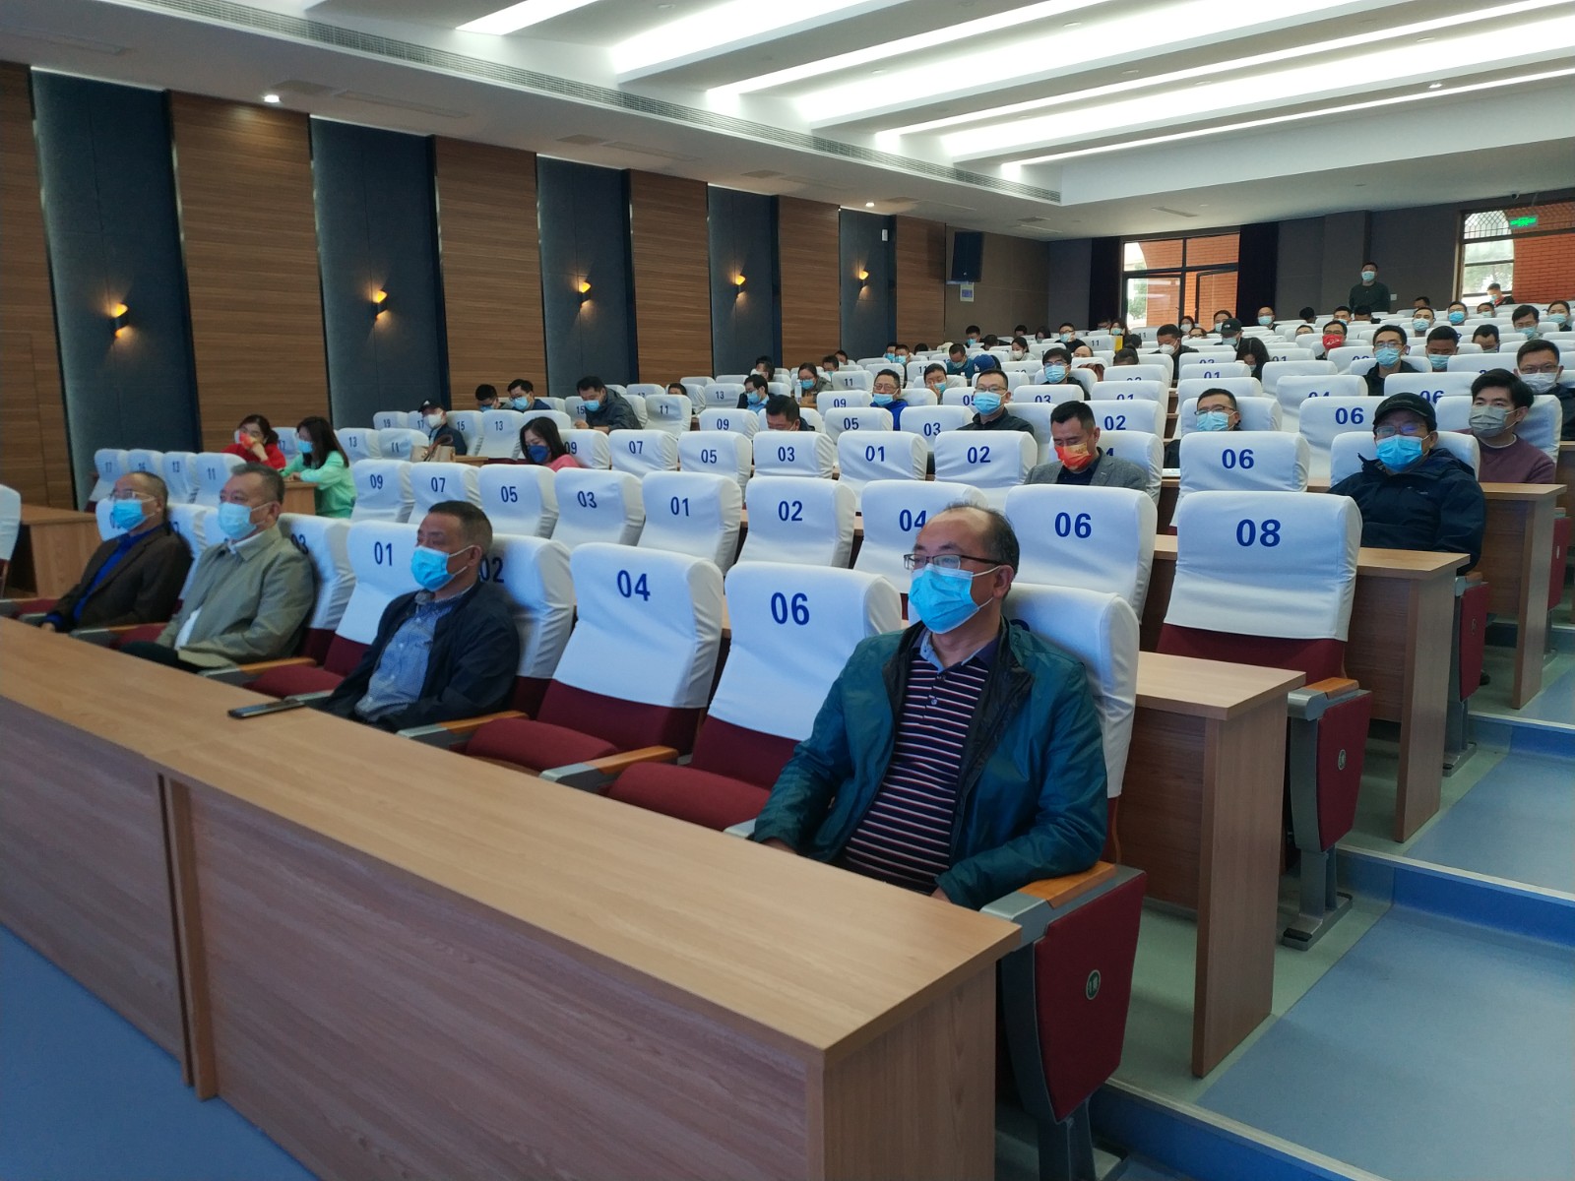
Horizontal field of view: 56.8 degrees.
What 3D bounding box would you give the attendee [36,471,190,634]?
[{"bbox_3d":[-2.745,0.135,5.835,0.570,1.190,0.800,7,11,44],"label":"attendee"}]

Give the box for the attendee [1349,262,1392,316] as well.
[{"bbox_3d":[6.698,-2.924,16.798,0.500,1.680,0.340,4,10,34],"label":"attendee"}]

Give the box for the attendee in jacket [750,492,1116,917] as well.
[{"bbox_3d":[0.220,0.459,2.708,0.600,1.210,0.780,5,10,38],"label":"attendee in jacket"}]

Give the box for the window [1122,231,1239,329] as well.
[{"bbox_3d":[5.551,-4.280,20.610,1.900,1.500,0.120,6,11,42],"label":"window"}]

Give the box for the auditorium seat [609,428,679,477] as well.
[{"bbox_3d":[-0.751,-0.628,7.616,0.484,0.403,0.208,7,12,41],"label":"auditorium seat"}]

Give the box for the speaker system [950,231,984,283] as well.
[{"bbox_3d":[2.434,-4.639,20.103,0.430,0.690,0.400,-2,21,-8],"label":"speaker system"}]

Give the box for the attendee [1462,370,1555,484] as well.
[{"bbox_3d":[2.629,-0.273,5.524,0.536,1.133,0.728,7,12,41],"label":"attendee"}]

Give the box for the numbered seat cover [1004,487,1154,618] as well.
[{"bbox_3d":[0.844,-0.090,4.338,0.510,0.460,0.280,7,12,42],"label":"numbered seat cover"}]

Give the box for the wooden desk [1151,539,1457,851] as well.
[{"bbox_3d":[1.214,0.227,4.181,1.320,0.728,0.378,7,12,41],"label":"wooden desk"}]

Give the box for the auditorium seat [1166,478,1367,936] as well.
[{"bbox_3d":[1.110,0.269,3.681,0.610,1.020,0.660,6,11,41],"label":"auditorium seat"}]

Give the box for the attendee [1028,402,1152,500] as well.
[{"bbox_3d":[1.034,-0.136,5.543,0.580,1.150,0.750,6,11,40],"label":"attendee"}]

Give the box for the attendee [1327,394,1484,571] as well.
[{"bbox_3d":[1.808,-0.032,4.478,0.556,1.149,0.749,7,12,41],"label":"attendee"}]

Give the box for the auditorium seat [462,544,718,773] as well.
[{"bbox_3d":[-0.557,0.429,3.714,0.620,1.050,0.680,6,11,42],"label":"auditorium seat"}]

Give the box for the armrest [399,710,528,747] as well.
[{"bbox_3d":[-0.773,0.345,3.503,0.067,0.078,0.406,7,12,41],"label":"armrest"}]

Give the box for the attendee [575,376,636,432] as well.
[{"bbox_3d":[-1.596,-1.177,12.143,0.580,1.180,0.800,6,11,40],"label":"attendee"}]

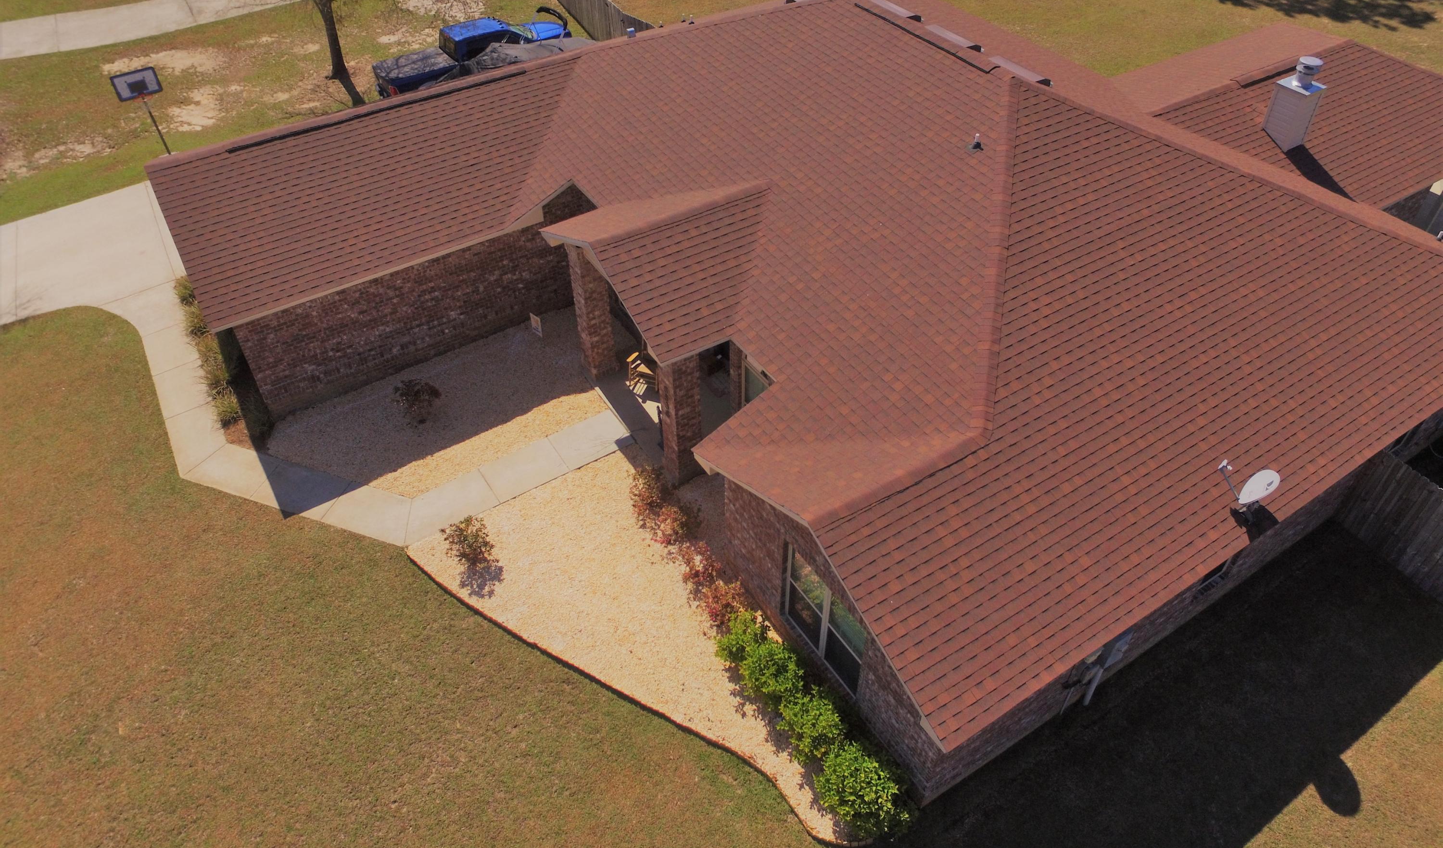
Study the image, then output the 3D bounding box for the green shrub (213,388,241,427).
[{"bbox_3d":[-9.373,-0.299,15.806,0.540,0.600,0.540,-24,47,-22],"label":"green shrub"}]

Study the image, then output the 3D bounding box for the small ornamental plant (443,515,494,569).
[{"bbox_3d":[-3.982,1.854,13.117,0.760,0.780,0.780,-1,43,1],"label":"small ornamental plant"}]

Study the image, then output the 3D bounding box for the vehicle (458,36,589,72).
[{"bbox_3d":[-6.064,-10.488,25.618,5.200,1.800,2.100,-24,47,-22],"label":"vehicle"}]

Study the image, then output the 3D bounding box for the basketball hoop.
[{"bbox_3d":[-16.054,-8.642,23.566,1.100,2.580,1.200,-24,47,-22],"label":"basketball hoop"}]

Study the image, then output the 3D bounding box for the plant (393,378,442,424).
[{"bbox_3d":[-5.714,-0.423,15.650,0.800,0.740,0.820,-24,47,-22],"label":"plant"}]

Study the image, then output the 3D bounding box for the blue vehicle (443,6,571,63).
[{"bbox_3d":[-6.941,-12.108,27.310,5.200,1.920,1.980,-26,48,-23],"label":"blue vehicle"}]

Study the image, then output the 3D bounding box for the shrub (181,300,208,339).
[{"bbox_3d":[-11.337,-2.248,17.972,0.550,0.600,0.550,-24,47,-22],"label":"shrub"}]

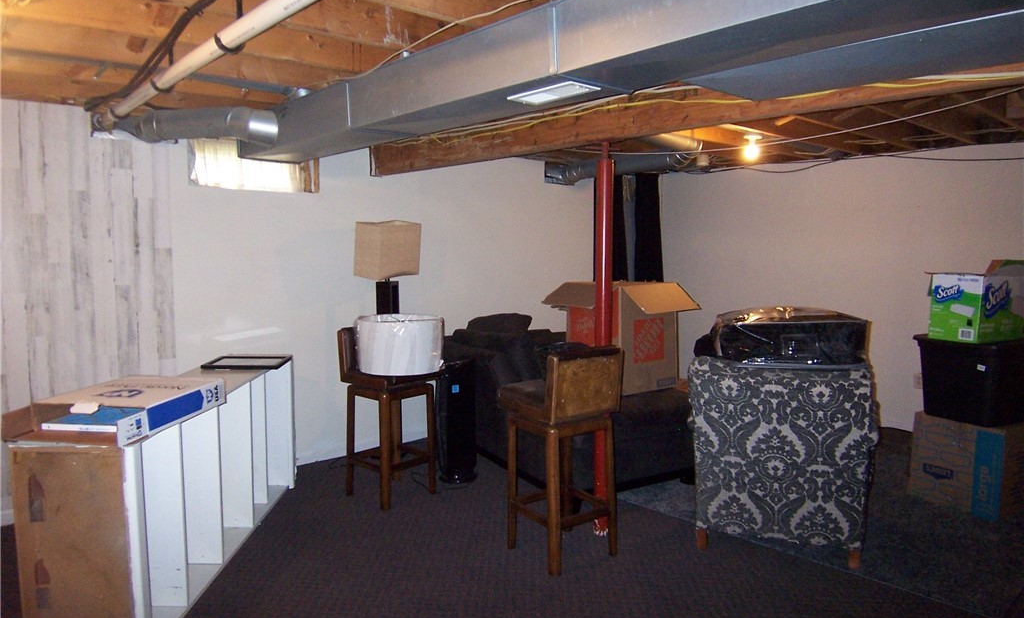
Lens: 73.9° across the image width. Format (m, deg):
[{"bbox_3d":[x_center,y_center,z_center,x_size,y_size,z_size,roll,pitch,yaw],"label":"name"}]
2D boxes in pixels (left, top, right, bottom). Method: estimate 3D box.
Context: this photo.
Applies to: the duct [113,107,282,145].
[{"bbox_3d":[-1.640,-0.949,3.537,0.832,0.182,0.203,1,5,7],"label":"duct"}]

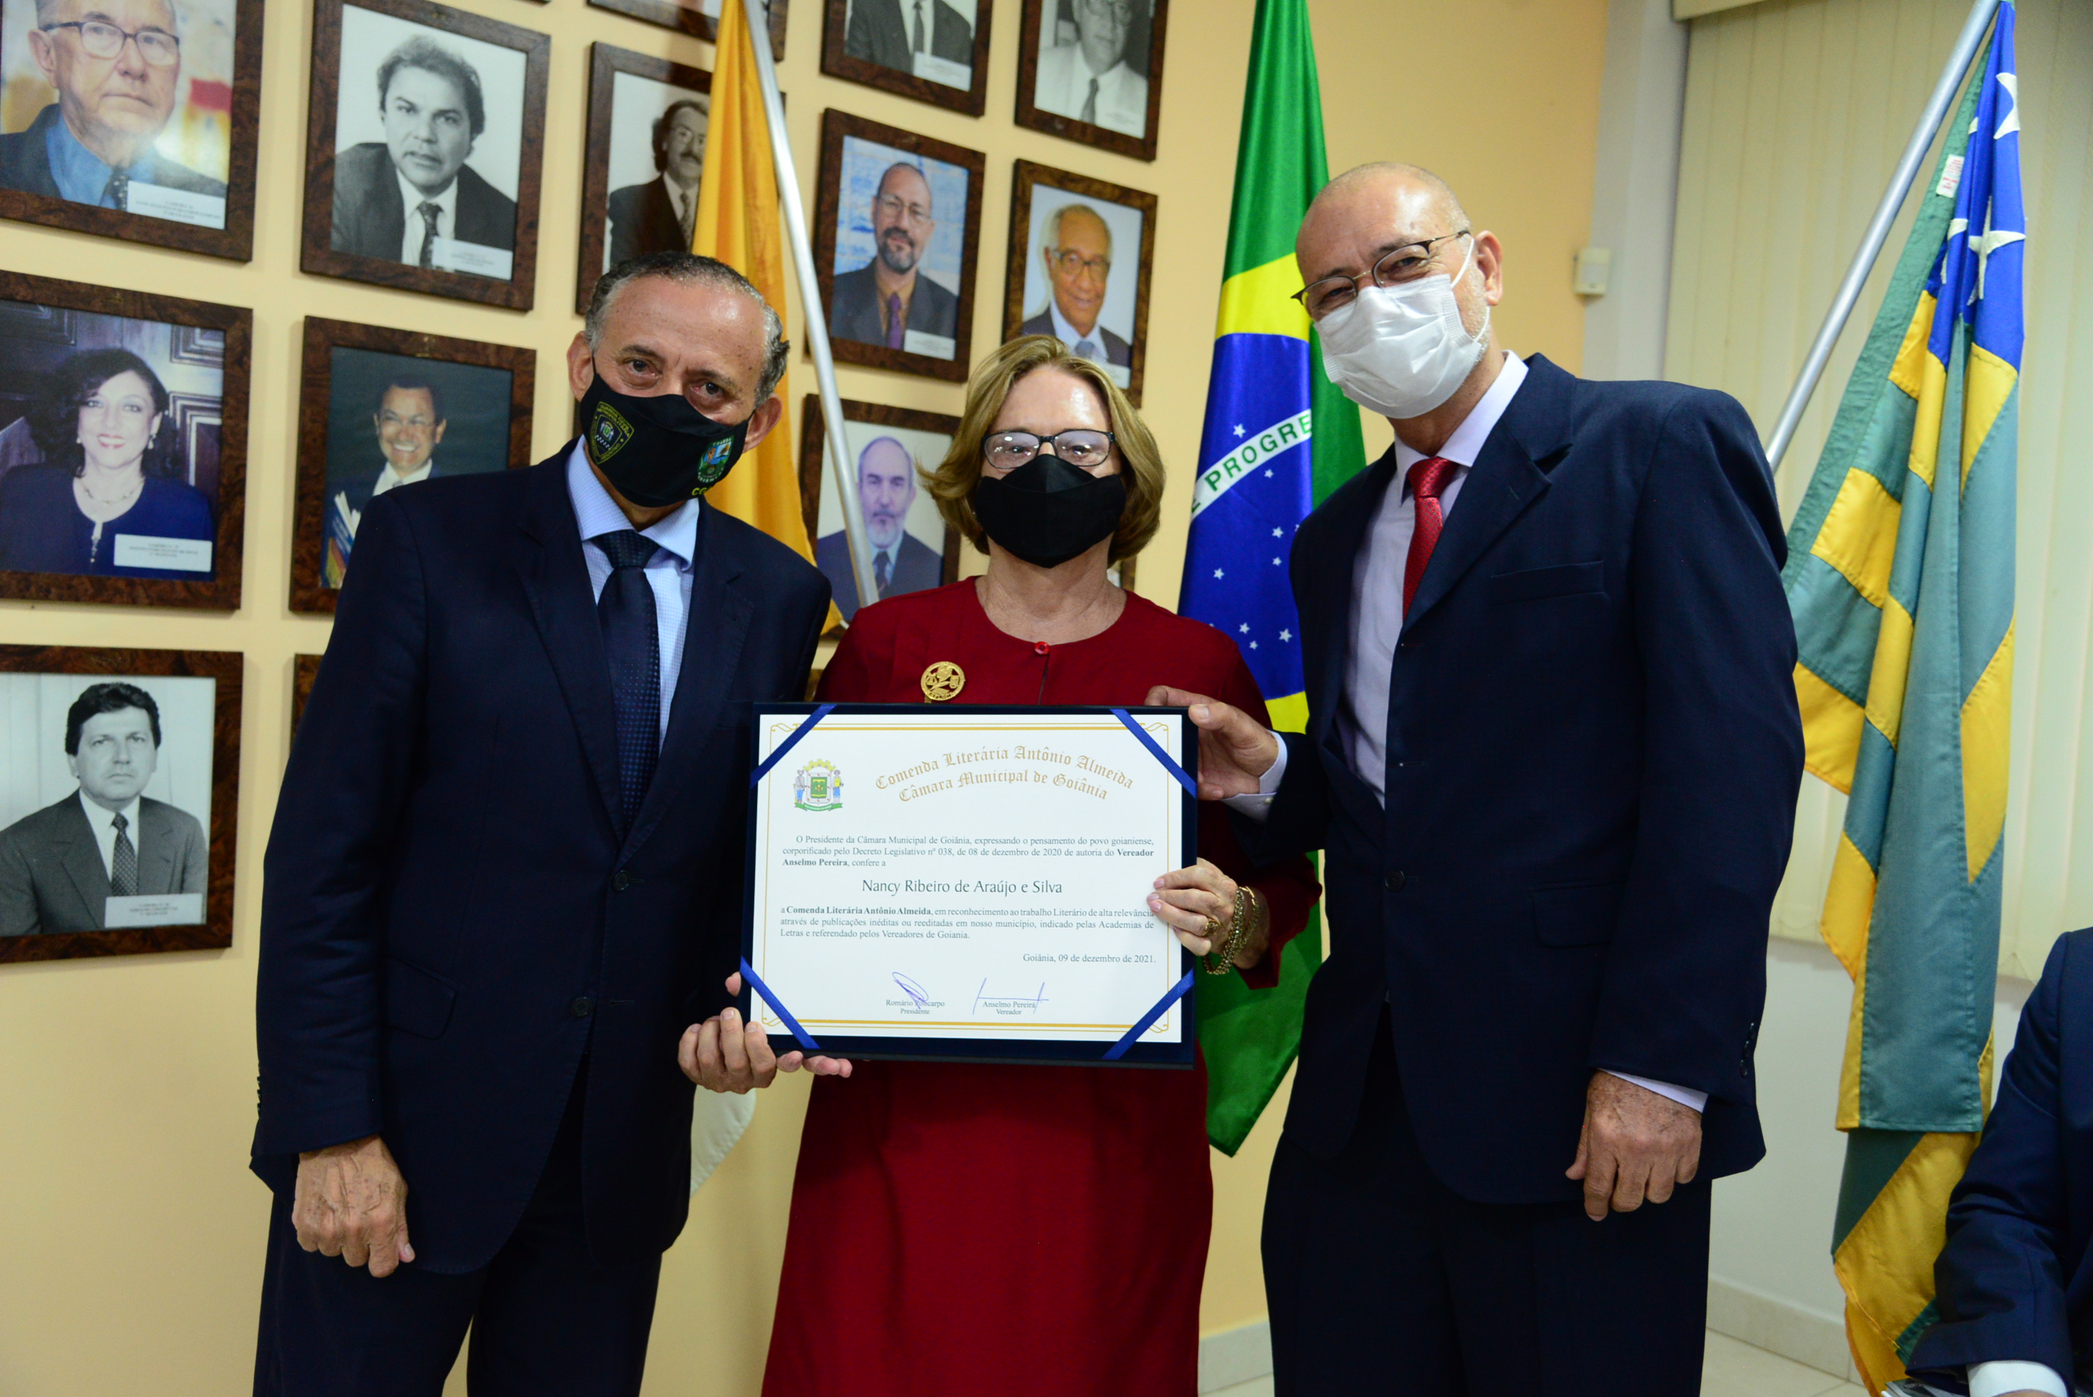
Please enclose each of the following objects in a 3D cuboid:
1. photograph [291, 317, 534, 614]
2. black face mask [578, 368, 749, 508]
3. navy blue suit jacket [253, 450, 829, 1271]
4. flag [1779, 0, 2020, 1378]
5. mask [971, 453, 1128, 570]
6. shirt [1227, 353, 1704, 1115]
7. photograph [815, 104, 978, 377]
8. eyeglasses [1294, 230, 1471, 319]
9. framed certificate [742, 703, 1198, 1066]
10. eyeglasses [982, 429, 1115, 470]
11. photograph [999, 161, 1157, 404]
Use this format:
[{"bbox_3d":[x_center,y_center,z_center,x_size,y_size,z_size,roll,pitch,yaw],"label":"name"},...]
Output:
[{"bbox_3d":[-0.782,-0.276,2.320,0.295,0.351,0.025,1,2,-40],"label":"photograph"},{"bbox_3d":[-0.332,-0.226,1.620,0.150,0.115,0.100,15,7,-14],"label":"black face mask"},{"bbox_3d":[-0.450,0.145,1.680,0.500,0.740,0.310,5,3,-25],"label":"navy blue suit jacket"},{"bbox_3d":[0.951,-0.001,2.080,0.290,1.530,0.250,4,2,12],"label":"flag"},{"bbox_3d":[0.002,-0.187,1.840,0.155,0.115,0.100,1,6,0],"label":"mask"},{"bbox_3d":[0.413,0.044,1.630,0.480,0.700,0.320,4,2,29],"label":"shirt"},{"bbox_3d":[-0.218,-0.667,2.768,0.295,0.351,0.025,1,2,-40],"label":"photograph"},{"bbox_3d":[0.300,-0.376,1.613,0.138,0.045,0.140,-14,10,38],"label":"eyeglasses"},{"bbox_3d":[-0.065,0.157,1.620,0.392,0.305,0.020,0,-7,5],"label":"framed certificate"},{"bbox_3d":[0.003,-0.254,1.870,0.135,0.042,0.140,1,5,0],"label":"eyeglasses"},{"bbox_3d":[0.057,-0.661,3.002,0.295,0.351,0.025,1,2,-40],"label":"photograph"}]

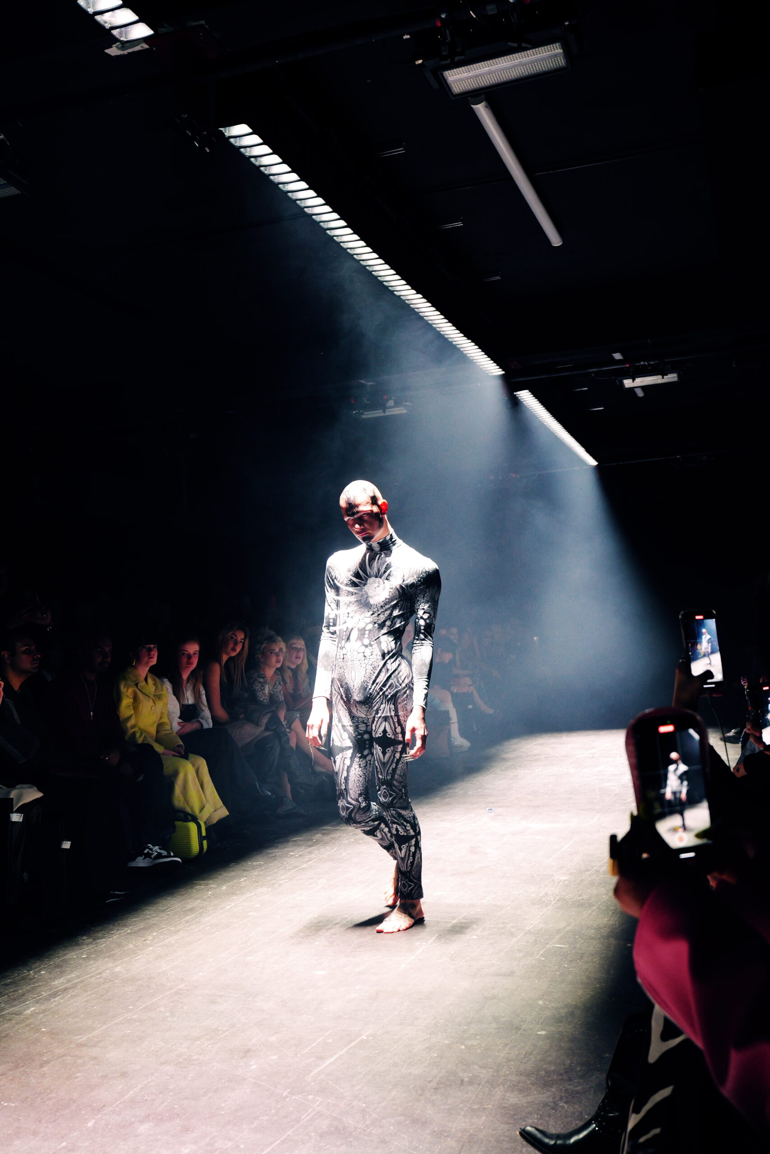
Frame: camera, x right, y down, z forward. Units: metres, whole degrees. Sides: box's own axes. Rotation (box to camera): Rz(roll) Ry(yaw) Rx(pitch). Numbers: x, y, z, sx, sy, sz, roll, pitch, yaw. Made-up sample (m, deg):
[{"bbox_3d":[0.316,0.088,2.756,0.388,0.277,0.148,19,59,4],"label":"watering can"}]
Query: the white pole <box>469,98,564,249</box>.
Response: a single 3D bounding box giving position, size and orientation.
[{"bbox_3d":[0.698,-1.975,5.624,0.058,0.058,1.870,-5,-4,19],"label":"white pole"}]

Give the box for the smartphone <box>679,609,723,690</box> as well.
[{"bbox_3d":[0.617,0.142,2.190,0.075,0.153,0.010,-3,-9,-13],"label":"smartphone"}]

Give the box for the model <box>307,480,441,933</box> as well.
[{"bbox_3d":[-0.010,0.519,4.721,0.560,1.820,0.520,-5,-4,19],"label":"model"}]

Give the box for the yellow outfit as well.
[{"bbox_3d":[-1.294,1.020,6.842,0.740,0.980,0.510,-6,-4,31],"label":"yellow outfit"}]

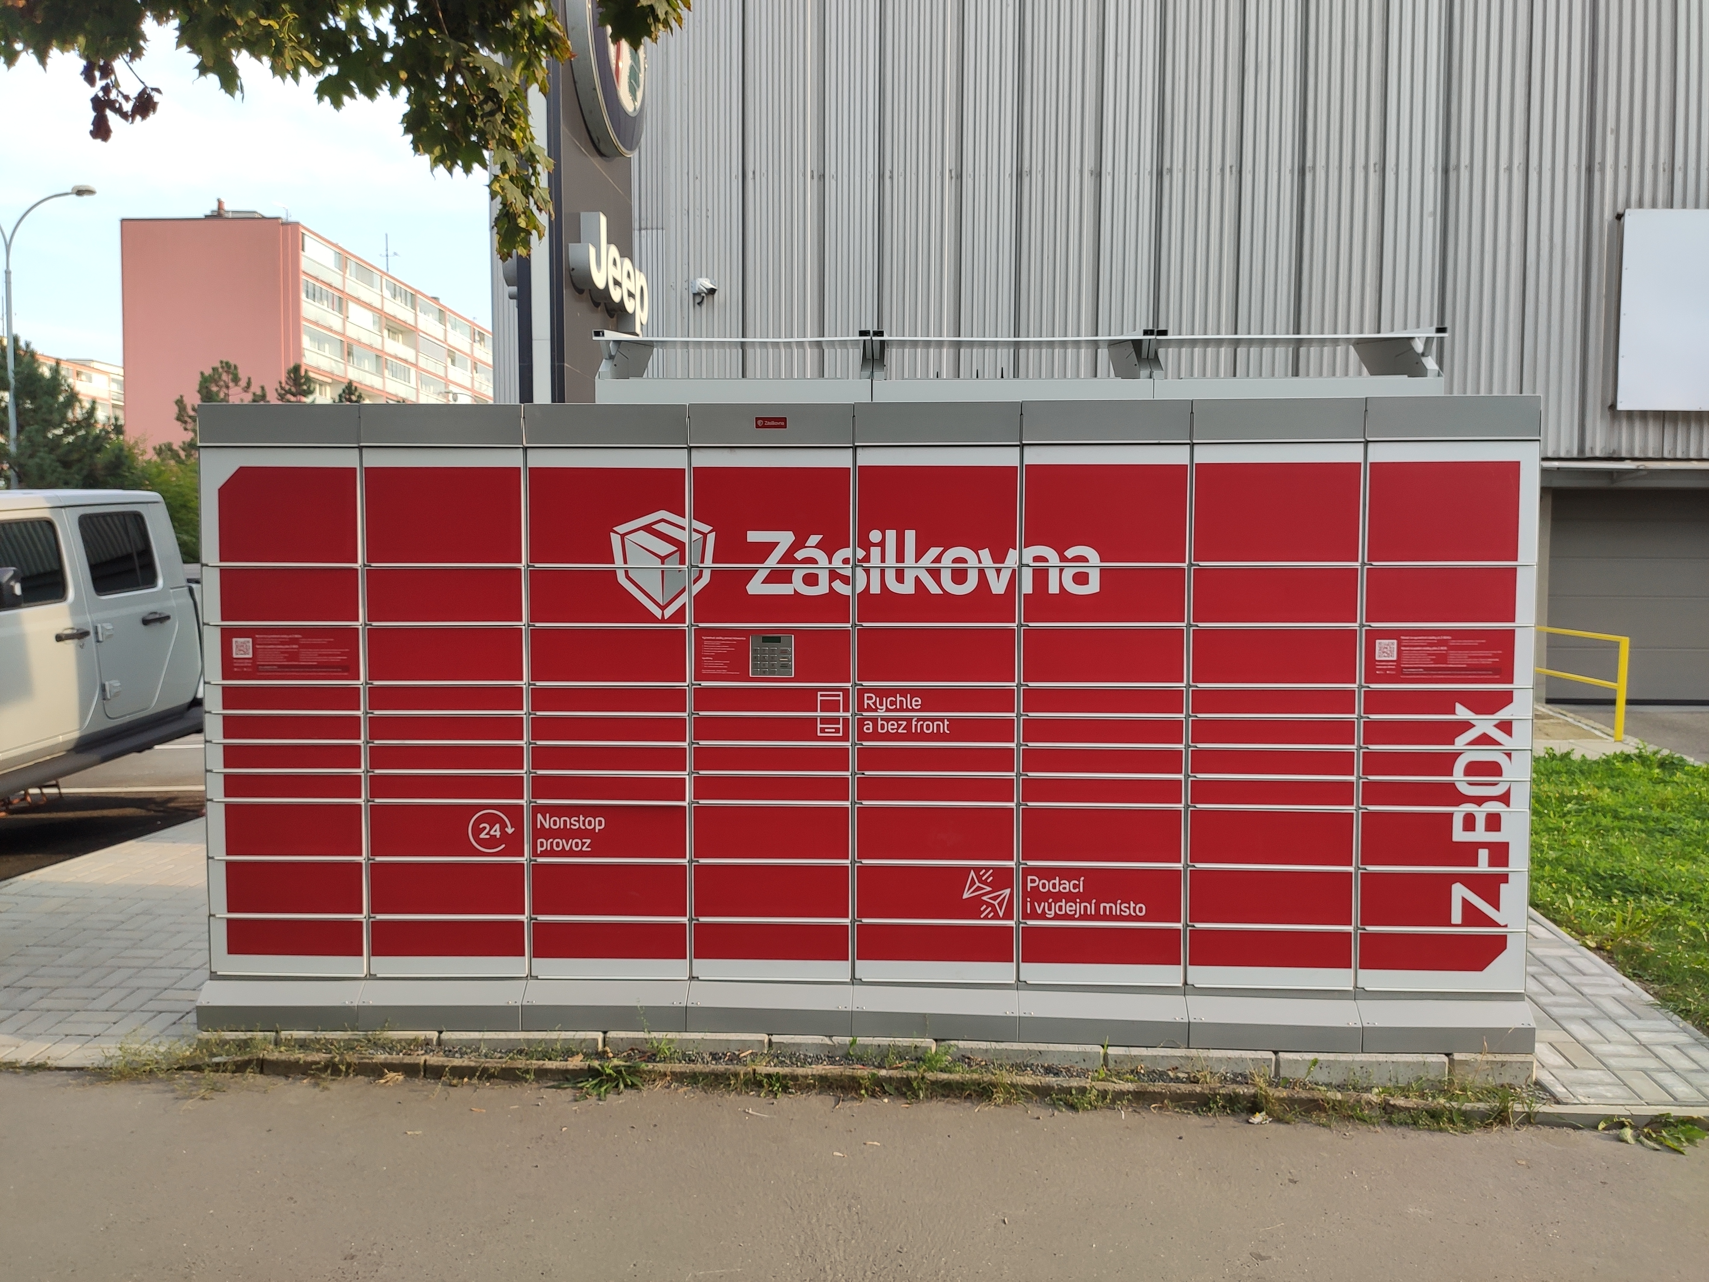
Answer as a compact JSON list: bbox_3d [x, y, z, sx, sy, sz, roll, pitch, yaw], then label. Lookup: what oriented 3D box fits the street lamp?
[{"bbox_3d":[-21.681,-5.875,33.070,4.000,11.500,0.350,-1,3,-22],"label":"street lamp"}]

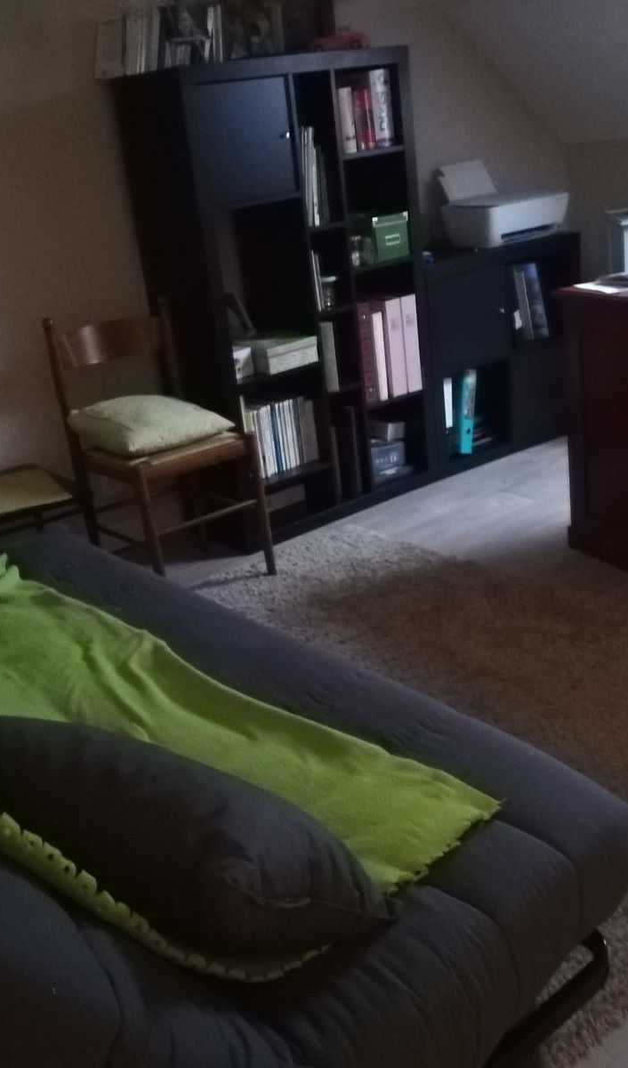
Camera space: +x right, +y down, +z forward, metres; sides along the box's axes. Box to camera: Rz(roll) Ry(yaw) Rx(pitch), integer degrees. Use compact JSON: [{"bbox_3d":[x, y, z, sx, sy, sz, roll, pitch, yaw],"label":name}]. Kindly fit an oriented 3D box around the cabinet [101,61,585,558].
[{"bbox_3d":[0.245,-0.920,3.860,1.660,1.490,0.405,-21,25,-31],"label":"cabinet"}]

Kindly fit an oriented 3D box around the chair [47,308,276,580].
[{"bbox_3d":[-0.461,-0.254,3.281,0.410,0.840,0.470,-20,25,-29],"label":"chair"}]

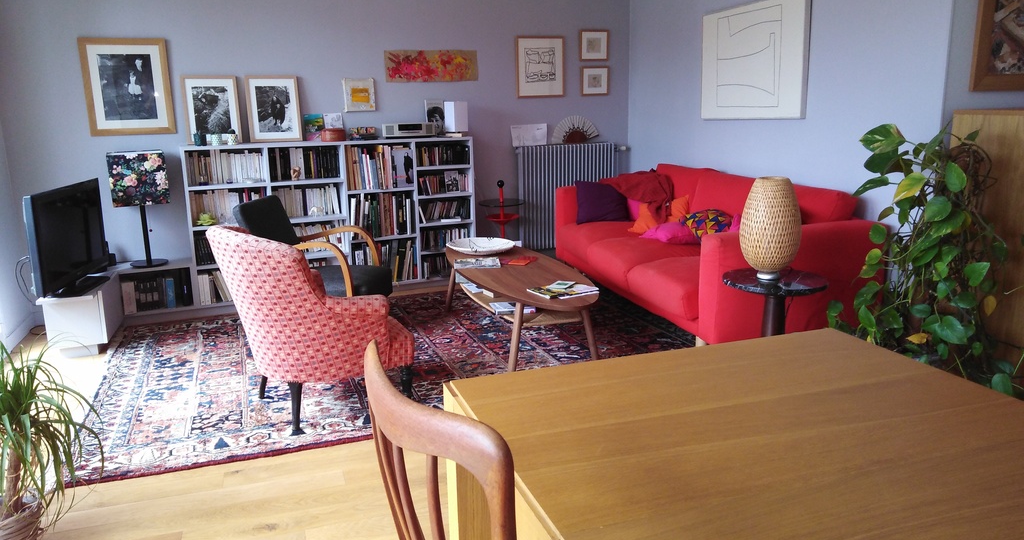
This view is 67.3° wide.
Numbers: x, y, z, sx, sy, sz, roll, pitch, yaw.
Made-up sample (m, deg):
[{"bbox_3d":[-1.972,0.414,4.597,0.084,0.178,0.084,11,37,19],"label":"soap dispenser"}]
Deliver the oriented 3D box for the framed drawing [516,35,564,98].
[{"bbox_3d":[0.213,-1.490,5.653,0.385,0.440,0.030,-6,13,-23],"label":"framed drawing"}]

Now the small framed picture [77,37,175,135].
[{"bbox_3d":[-2.293,-1.096,4.602,0.470,0.570,0.025,-7,13,-24],"label":"small framed picture"}]

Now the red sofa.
[{"bbox_3d":[1.012,-0.140,4.528,0.930,0.825,2.130,-5,13,-17],"label":"red sofa"}]

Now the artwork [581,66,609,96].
[{"bbox_3d":[0.633,-1.436,5.859,0.235,0.215,0.025,-6,13,-23],"label":"artwork"}]

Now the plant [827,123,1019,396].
[{"bbox_3d":[1.623,0.018,3.024,0.620,1.130,0.580,-5,13,-17],"label":"plant"}]

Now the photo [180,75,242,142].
[{"bbox_3d":[-1.855,-0.988,4.755,0.320,0.420,0.025,-6,5,-23],"label":"photo"}]

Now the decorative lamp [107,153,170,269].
[{"bbox_3d":[-2.206,-0.361,4.598,0.300,0.670,0.300,-7,13,-24],"label":"decorative lamp"}]

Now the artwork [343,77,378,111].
[{"bbox_3d":[-1.020,-1.173,5.154,0.215,0.230,0.025,-6,13,-23],"label":"artwork"}]

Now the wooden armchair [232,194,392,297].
[{"bbox_3d":[-1.038,0.012,4.109,0.720,0.790,0.630,0,12,4],"label":"wooden armchair"}]

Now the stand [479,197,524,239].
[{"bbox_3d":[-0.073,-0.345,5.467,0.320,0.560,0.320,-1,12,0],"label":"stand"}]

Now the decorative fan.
[{"bbox_3d":[0.478,-1.054,5.789,0.390,0.205,0.030,-6,13,-23],"label":"decorative fan"}]

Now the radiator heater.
[{"bbox_3d":[0.429,-0.578,5.896,0.800,0.750,0.110,-7,13,-24],"label":"radiator heater"}]

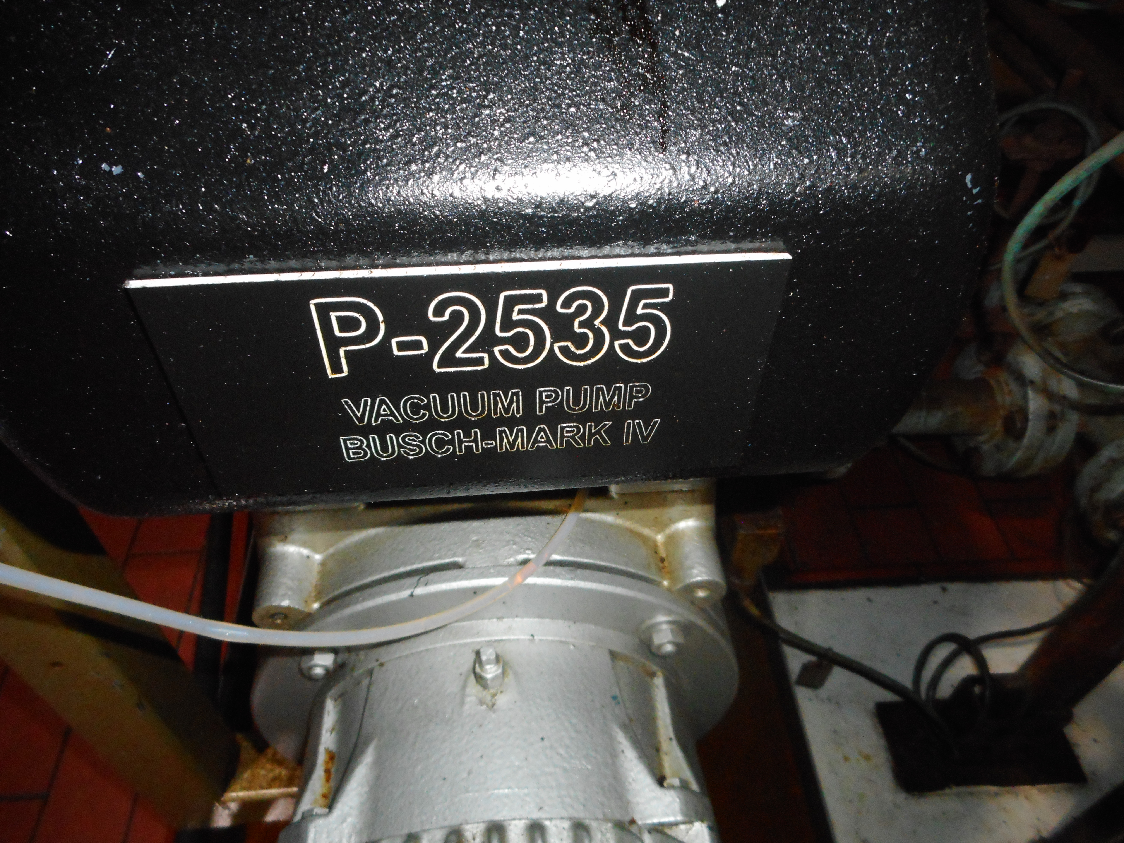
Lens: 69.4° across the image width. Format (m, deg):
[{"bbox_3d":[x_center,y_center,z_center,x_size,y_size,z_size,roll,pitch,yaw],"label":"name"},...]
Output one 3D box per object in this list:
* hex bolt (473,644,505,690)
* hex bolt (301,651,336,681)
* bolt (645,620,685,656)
[{"bbox_3d":[-0.036,0.120,0.397,0.015,0.024,0.016,-4,47,-3],"label":"hex bolt"},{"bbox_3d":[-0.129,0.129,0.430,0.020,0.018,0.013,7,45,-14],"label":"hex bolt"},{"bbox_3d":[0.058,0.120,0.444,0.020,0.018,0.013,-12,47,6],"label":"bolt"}]

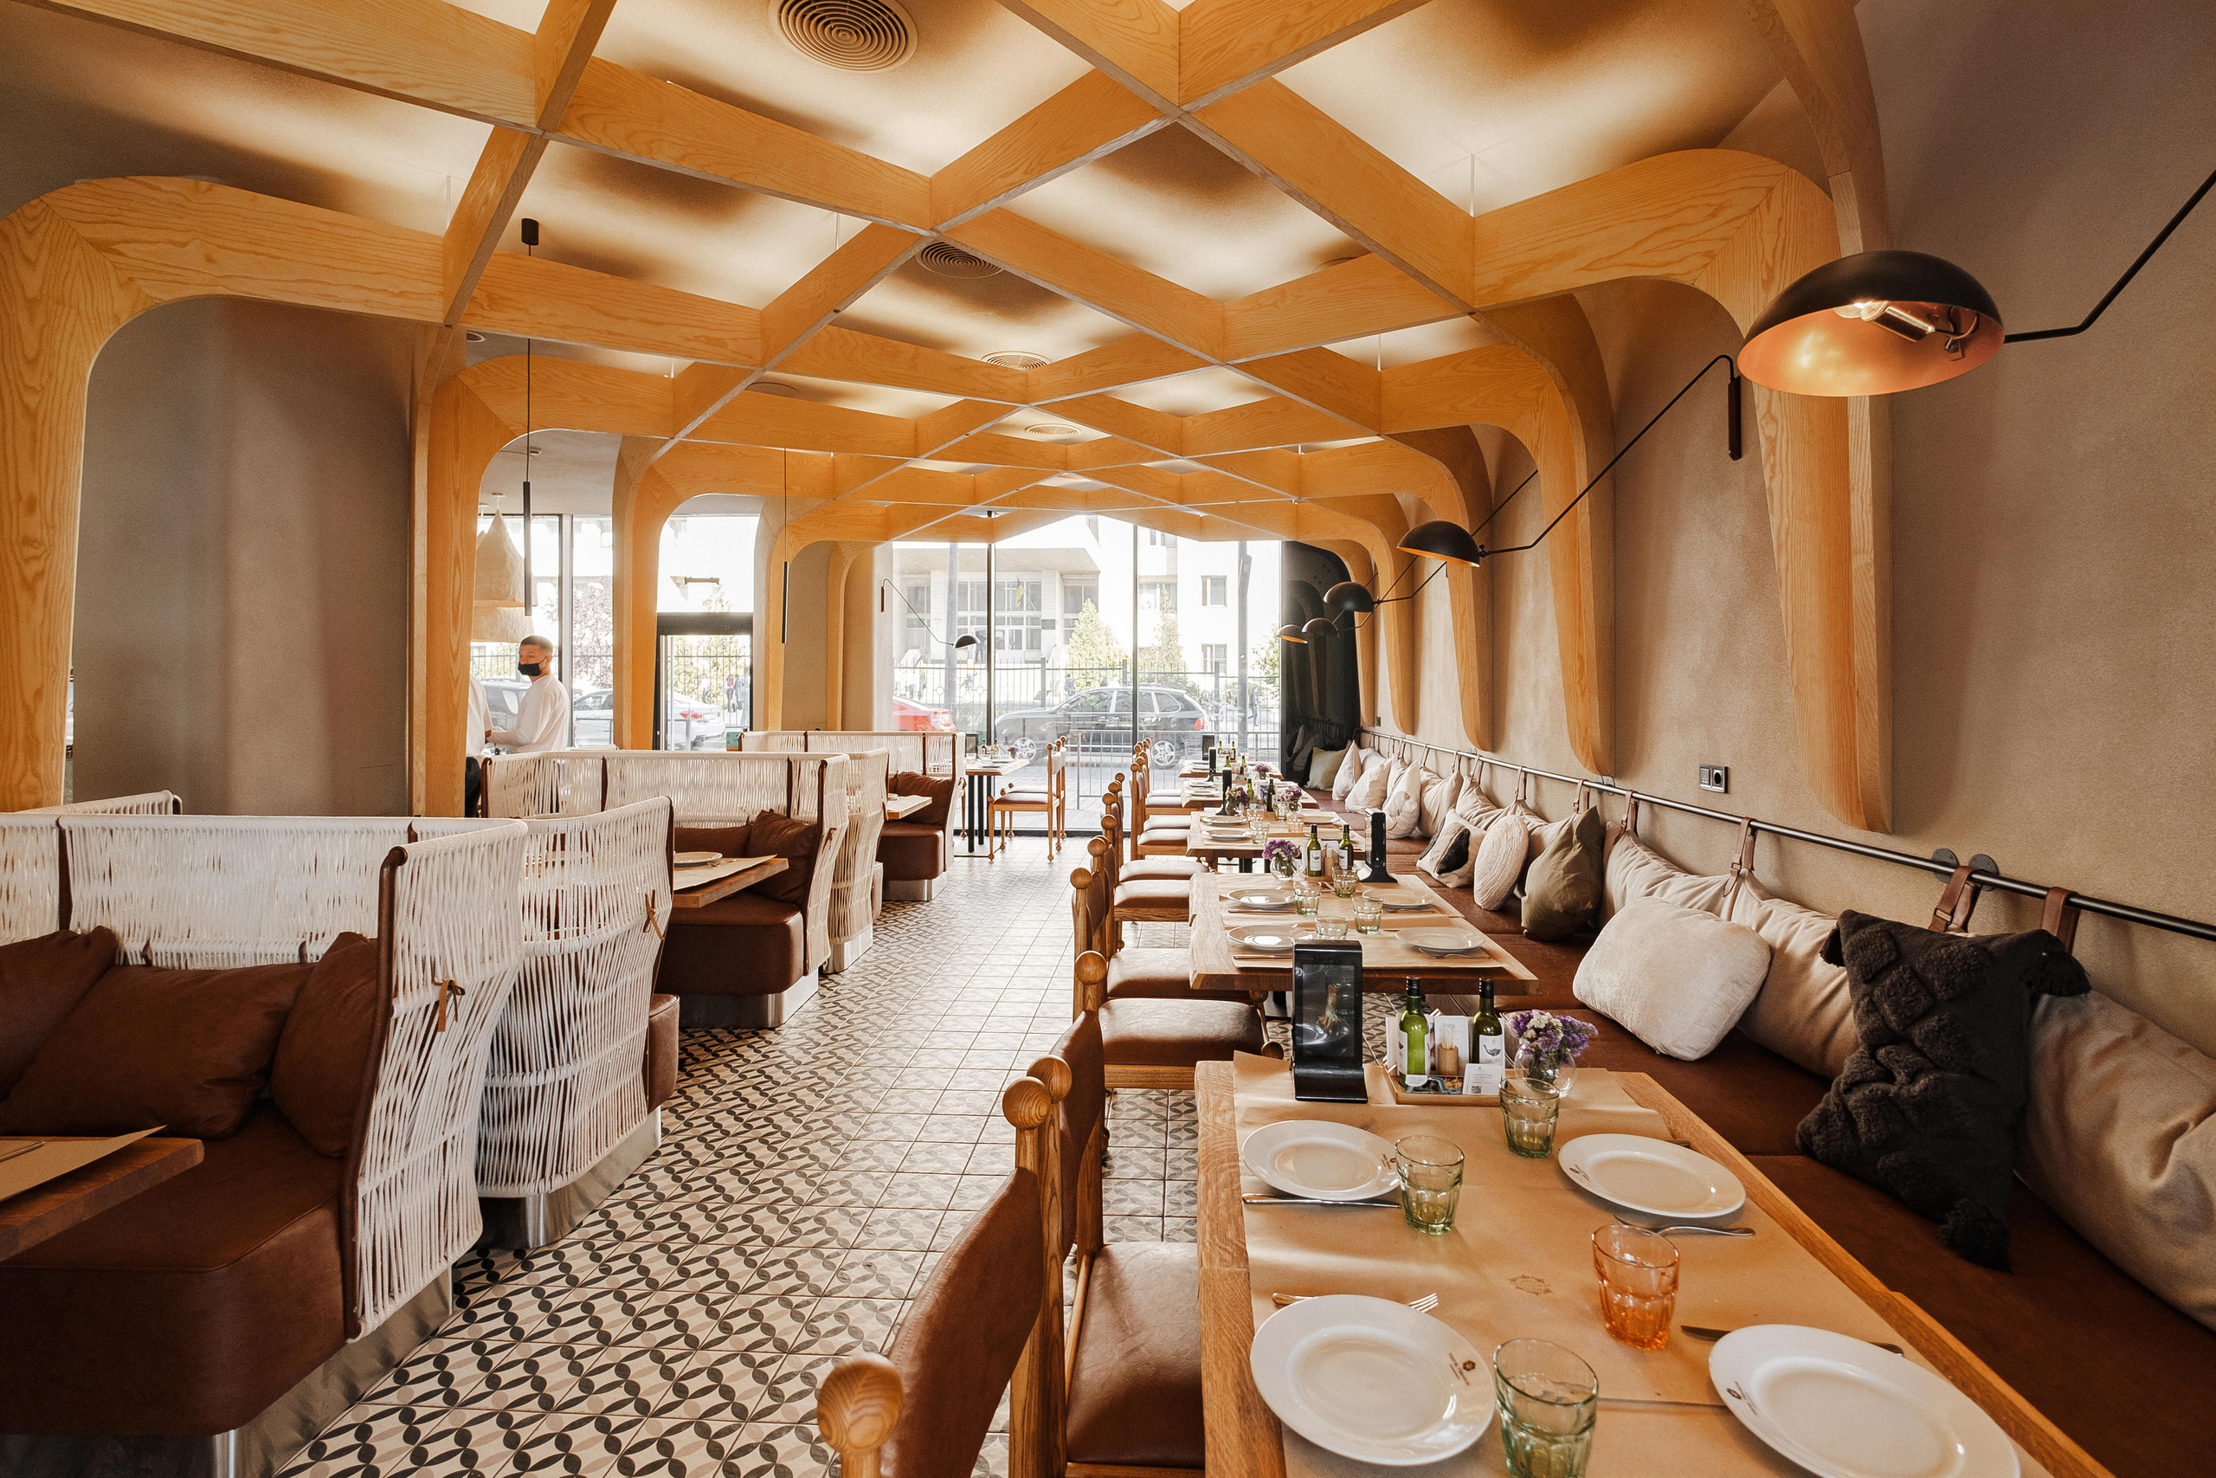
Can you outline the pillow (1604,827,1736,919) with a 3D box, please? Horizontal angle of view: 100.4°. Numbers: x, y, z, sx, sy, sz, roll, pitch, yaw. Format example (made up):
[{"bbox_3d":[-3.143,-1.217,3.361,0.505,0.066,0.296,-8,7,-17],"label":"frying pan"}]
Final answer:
[{"bbox_3d":[1.885,0.579,3.057,0.192,0.455,0.737,6,4,4],"label":"pillow"}]

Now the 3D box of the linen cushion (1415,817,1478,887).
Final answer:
[{"bbox_3d":[1.676,0.514,4.503,0.140,0.370,0.450,30,4,0],"label":"linen cushion"}]

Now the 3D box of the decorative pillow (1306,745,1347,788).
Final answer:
[{"bbox_3d":[1.952,0.259,8.255,0.420,0.410,0.140,2,-8,25],"label":"decorative pillow"}]

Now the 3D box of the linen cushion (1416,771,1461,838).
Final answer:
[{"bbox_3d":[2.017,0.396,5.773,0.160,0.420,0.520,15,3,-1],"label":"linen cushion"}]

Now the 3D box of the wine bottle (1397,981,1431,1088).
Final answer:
[{"bbox_3d":[0.528,0.500,1.592,0.052,0.182,0.052,0,3,5],"label":"wine bottle"}]

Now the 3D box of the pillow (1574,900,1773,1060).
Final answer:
[{"bbox_3d":[1.526,0.637,2.523,0.140,0.350,0.480,30,4,0],"label":"pillow"}]

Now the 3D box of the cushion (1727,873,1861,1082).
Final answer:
[{"bbox_3d":[1.825,0.619,2.314,0.192,0.455,0.737,6,4,4],"label":"cushion"}]

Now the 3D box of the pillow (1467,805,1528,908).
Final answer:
[{"bbox_3d":[1.752,0.536,4.072,0.141,0.434,0.404,17,3,-1],"label":"pillow"}]

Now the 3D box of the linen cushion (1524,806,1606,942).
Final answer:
[{"bbox_3d":[1.792,0.537,3.561,0.162,0.465,0.394,17,0,-11],"label":"linen cushion"}]

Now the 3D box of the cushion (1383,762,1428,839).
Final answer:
[{"bbox_3d":[1.839,0.383,5.738,0.150,0.440,0.430,17,2,-6],"label":"cushion"}]

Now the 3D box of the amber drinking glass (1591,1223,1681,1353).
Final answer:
[{"bbox_3d":[0.560,0.587,0.976,0.086,0.092,0.086,0,3,5],"label":"amber drinking glass"}]

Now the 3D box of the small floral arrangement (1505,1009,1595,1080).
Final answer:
[{"bbox_3d":[0.750,0.538,1.577,0.140,0.130,0.120,0,3,5],"label":"small floral arrangement"}]

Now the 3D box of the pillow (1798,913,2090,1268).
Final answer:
[{"bbox_3d":[1.558,0.611,1.724,0.172,0.485,0.434,13,-2,-20],"label":"pillow"}]

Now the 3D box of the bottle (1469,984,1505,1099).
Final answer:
[{"bbox_3d":[0.648,0.511,1.577,0.052,0.185,0.052,0,3,5],"label":"bottle"}]

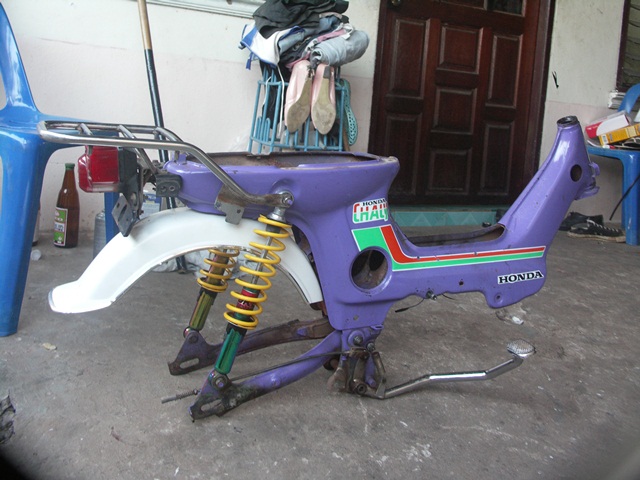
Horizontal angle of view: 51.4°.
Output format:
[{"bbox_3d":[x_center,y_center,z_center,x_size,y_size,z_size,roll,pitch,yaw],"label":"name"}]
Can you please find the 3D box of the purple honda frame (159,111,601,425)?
[{"bbox_3d":[0.160,0.013,1.147,0.854,0.487,0.226,0,12,-24],"label":"purple honda frame"}]

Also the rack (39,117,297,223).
[{"bbox_3d":[-0.226,-0.099,0.966,0.339,0.121,0.206,0,12,-24],"label":"rack"}]

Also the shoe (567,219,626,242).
[{"bbox_3d":[1.404,-0.052,3.336,0.285,0.105,0.100,8,10,28],"label":"shoe"}]

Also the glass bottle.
[{"bbox_3d":[-0.849,-0.118,2.227,0.079,0.283,0.079,-2,10,-30],"label":"glass bottle"}]

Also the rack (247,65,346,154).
[{"bbox_3d":[-0.099,-0.361,2.746,0.370,0.700,0.210,-2,10,-30],"label":"rack"}]

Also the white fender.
[{"bbox_3d":[-0.181,0.032,1.017,0.437,0.164,0.116,0,12,-24],"label":"white fender"}]

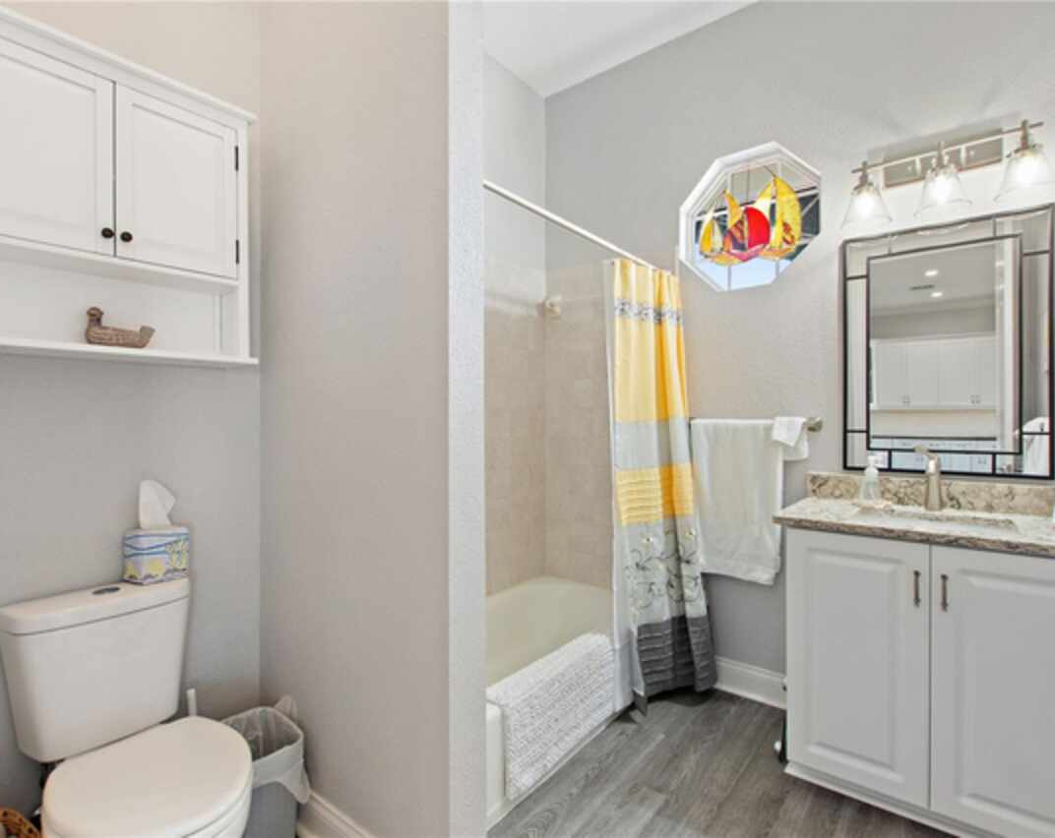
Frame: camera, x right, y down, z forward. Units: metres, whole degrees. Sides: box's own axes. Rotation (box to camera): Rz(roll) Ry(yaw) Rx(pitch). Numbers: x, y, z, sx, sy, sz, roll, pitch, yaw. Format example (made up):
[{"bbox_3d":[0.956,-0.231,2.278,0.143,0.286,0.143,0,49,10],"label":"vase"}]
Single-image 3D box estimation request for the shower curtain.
[{"bbox_3d":[0.602,0.253,2.243,0.250,1.840,0.530,0,1,38],"label":"shower curtain"}]

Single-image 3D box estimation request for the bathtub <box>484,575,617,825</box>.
[{"bbox_3d":[-0.076,1.046,2.196,0.720,0.370,1.470,0,1,38],"label":"bathtub"}]

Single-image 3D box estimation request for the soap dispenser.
[{"bbox_3d":[1.246,0.224,1.912,0.075,0.180,0.070,0,1,19],"label":"soap dispenser"}]

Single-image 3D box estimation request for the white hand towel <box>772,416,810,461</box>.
[{"bbox_3d":[1.074,0.078,2.129,0.140,0.185,0.080,0,1,38],"label":"white hand towel"}]

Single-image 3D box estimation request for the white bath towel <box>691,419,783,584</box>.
[{"bbox_3d":[0.898,0.337,2.271,0.400,0.690,0.080,0,1,38],"label":"white bath towel"}]

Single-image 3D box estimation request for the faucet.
[{"bbox_3d":[1.367,0.205,1.784,0.075,0.220,0.130,0,1,38],"label":"faucet"}]

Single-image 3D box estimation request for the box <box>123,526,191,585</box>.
[{"bbox_3d":[-1.024,0.380,1.464,0.118,0.130,0.112,0,1,38],"label":"box"}]

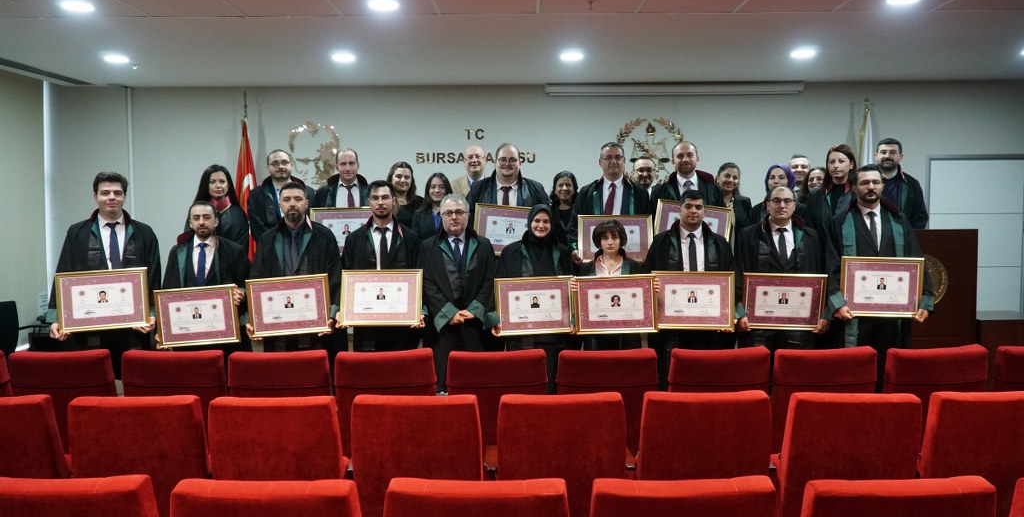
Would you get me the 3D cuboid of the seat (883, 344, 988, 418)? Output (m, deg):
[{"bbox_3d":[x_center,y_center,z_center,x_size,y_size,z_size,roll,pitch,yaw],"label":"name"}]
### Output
[{"bbox_3d":[2.107,0.877,4.092,0.530,0.910,0.600,0,4,1],"label":"seat"}]

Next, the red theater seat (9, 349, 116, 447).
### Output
[{"bbox_3d":[-2.260,0.907,4.152,0.530,0.910,0.600,0,4,1],"label":"red theater seat"}]

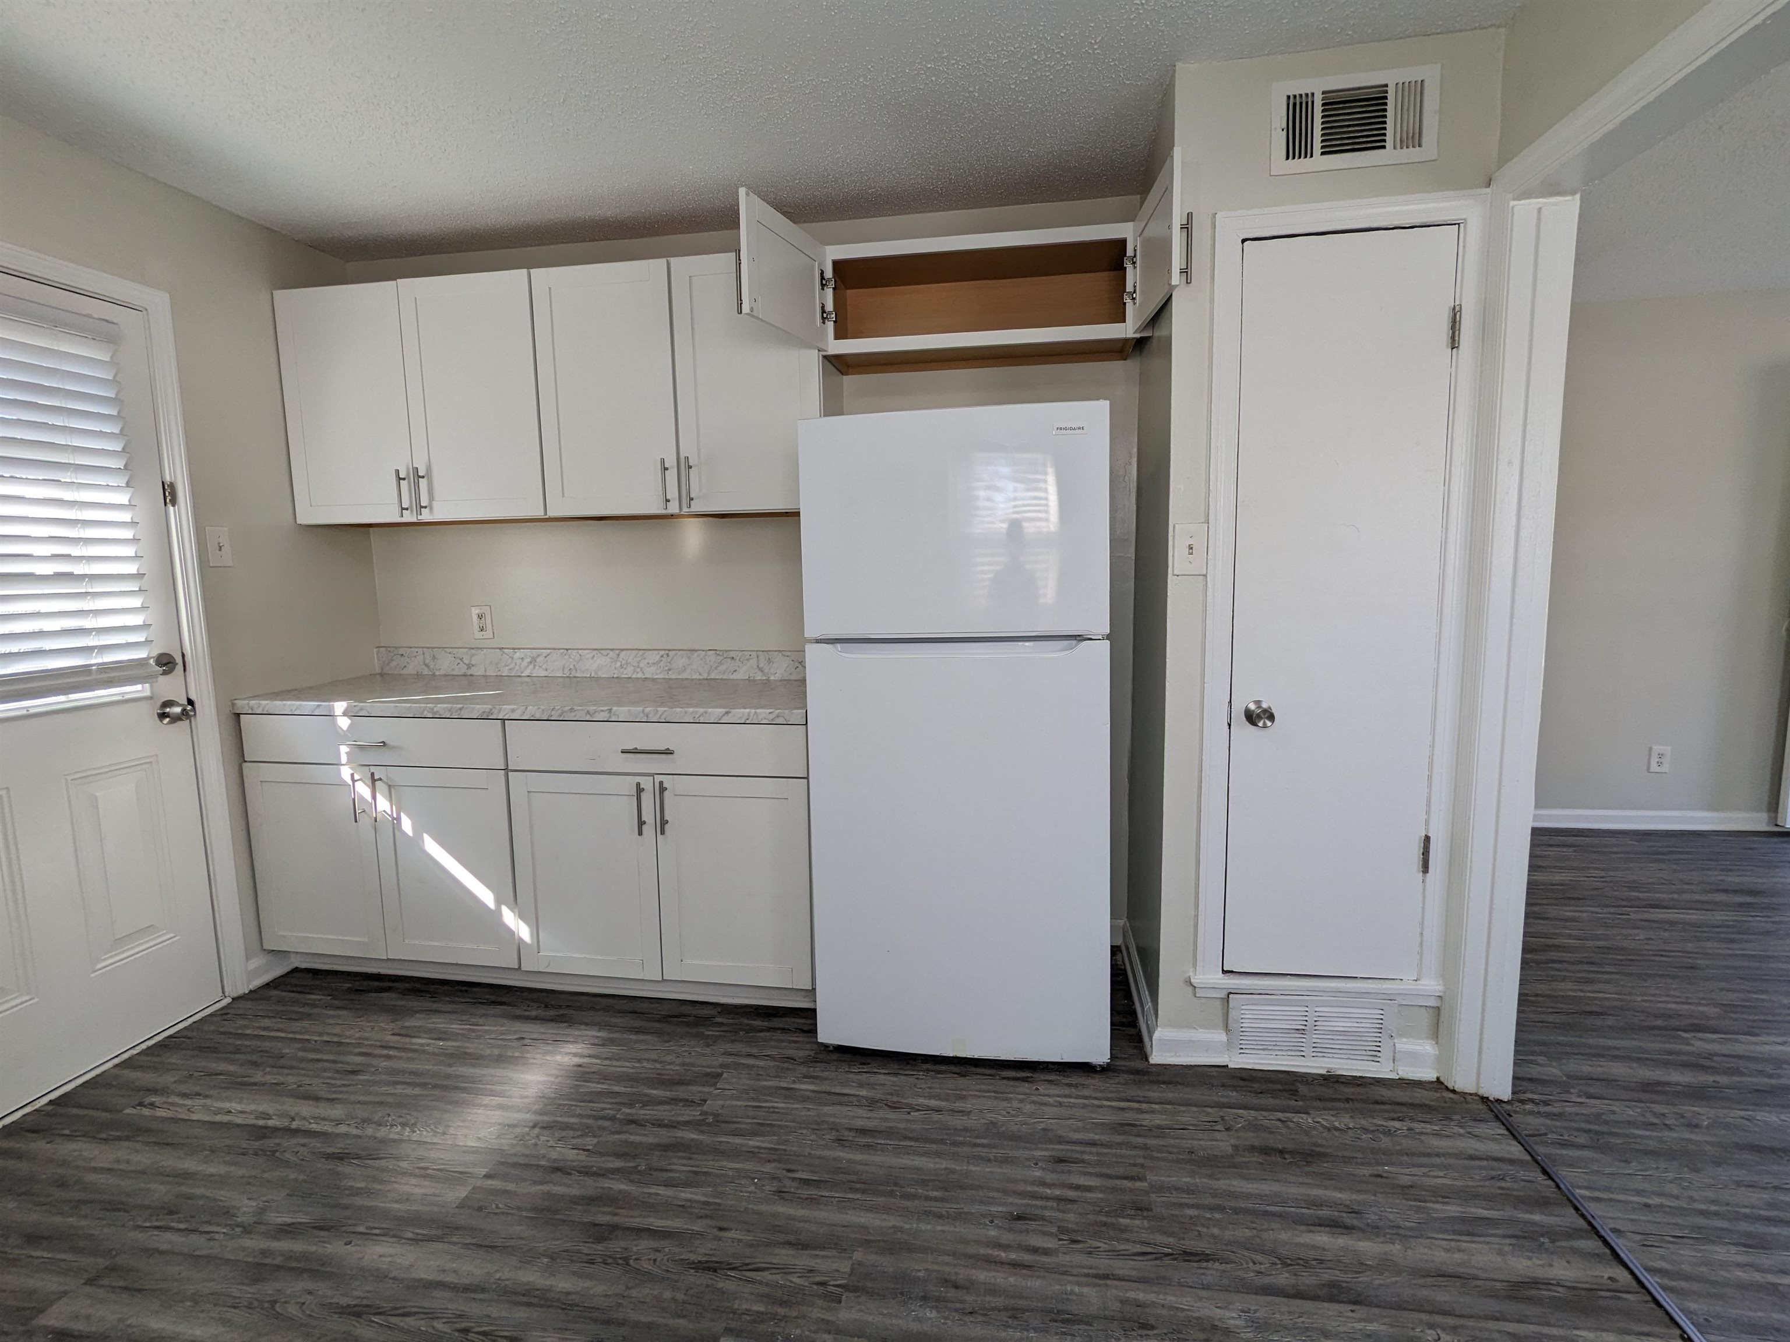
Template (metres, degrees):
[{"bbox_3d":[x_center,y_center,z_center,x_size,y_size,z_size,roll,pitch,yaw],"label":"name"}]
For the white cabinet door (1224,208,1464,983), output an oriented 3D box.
[{"bbox_3d":[1.052,-0.112,1.995,0.464,1.777,0.038,0,7,9],"label":"white cabinet door"}]

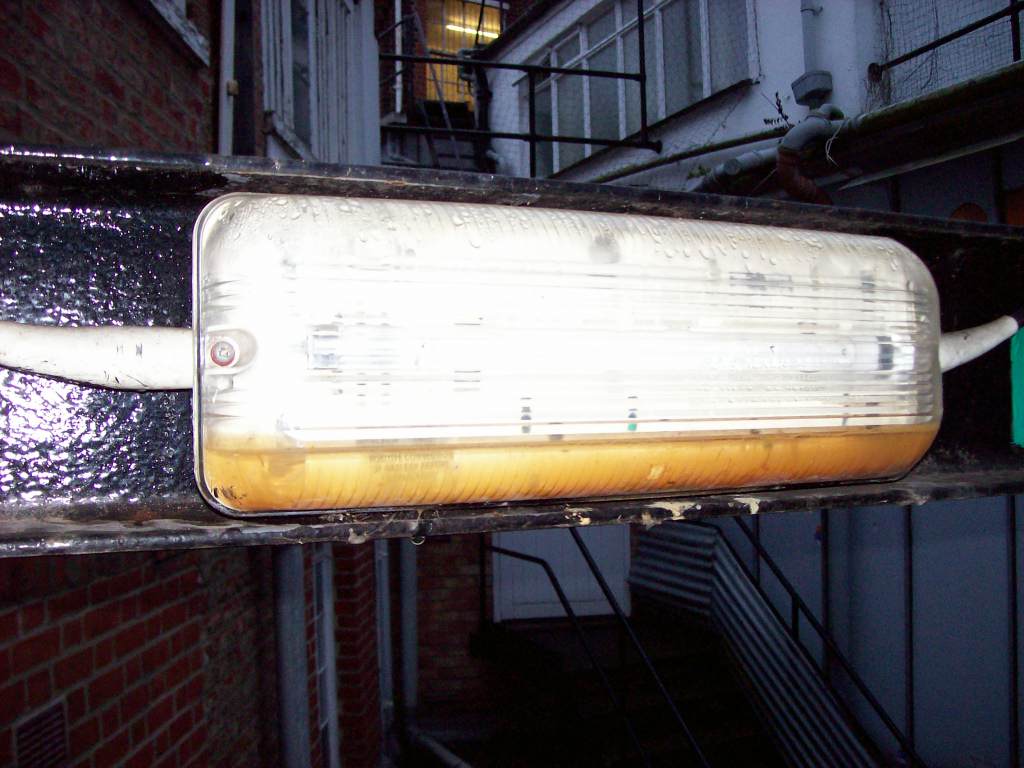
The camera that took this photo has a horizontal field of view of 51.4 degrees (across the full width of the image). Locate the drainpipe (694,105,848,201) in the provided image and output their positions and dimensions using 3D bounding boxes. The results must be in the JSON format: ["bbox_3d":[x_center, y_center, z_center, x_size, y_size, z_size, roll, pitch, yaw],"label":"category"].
[{"bbox_3d":[1.374,-1.232,5.800,0.360,0.420,0.950,-1,-1,-24],"label":"drainpipe"}]

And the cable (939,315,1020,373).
[{"bbox_3d":[0.270,-0.023,0.615,0.066,0.032,0.023,-1,-1,-30],"label":"cable"}]

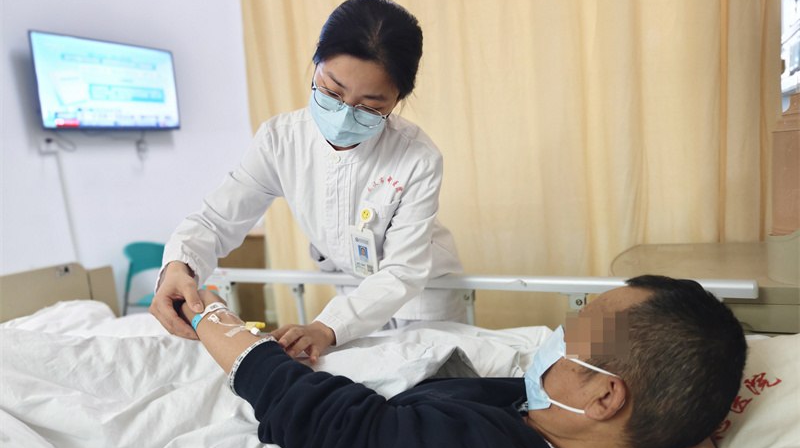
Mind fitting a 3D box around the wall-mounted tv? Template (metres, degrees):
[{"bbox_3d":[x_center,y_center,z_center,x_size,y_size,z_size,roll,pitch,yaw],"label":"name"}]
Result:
[{"bbox_3d":[-1.898,-0.898,3.489,0.080,0.556,0.965,2,10,28],"label":"wall-mounted tv"}]

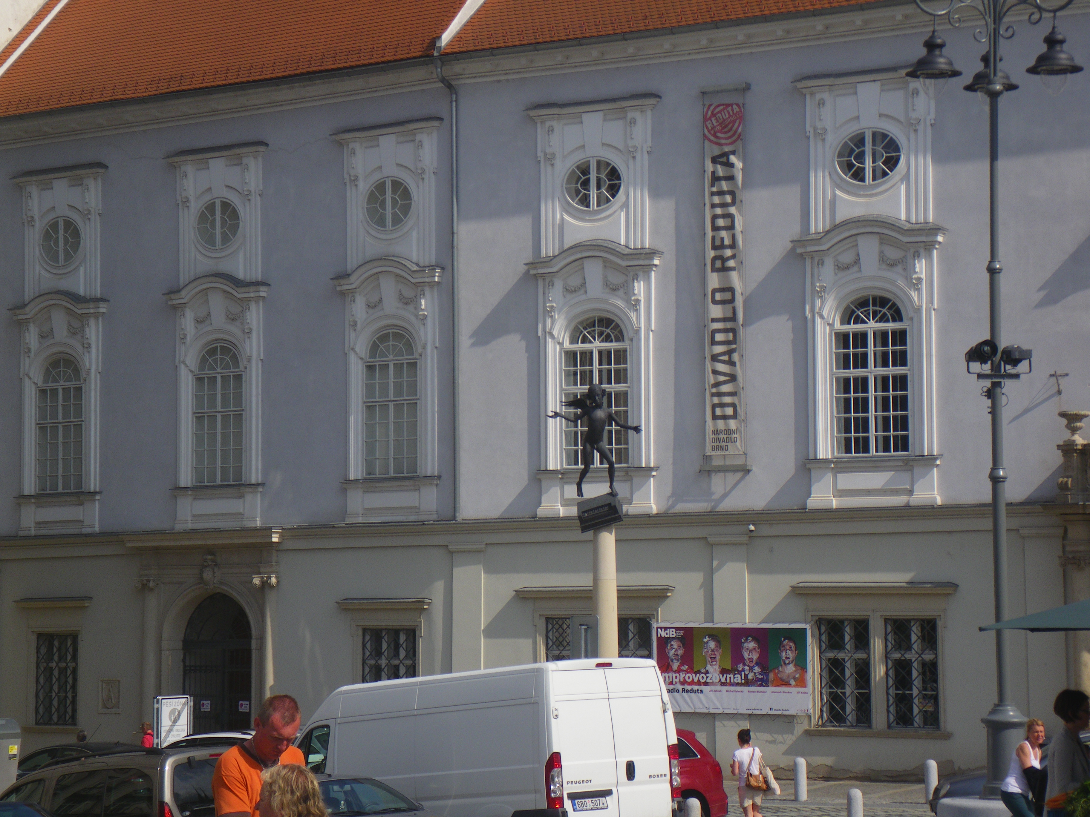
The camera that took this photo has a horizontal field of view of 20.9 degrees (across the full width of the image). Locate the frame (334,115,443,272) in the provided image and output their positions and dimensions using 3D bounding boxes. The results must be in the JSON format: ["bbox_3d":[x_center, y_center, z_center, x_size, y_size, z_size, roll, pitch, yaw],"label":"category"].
[{"bbox_3d":[-3.506,-4.741,65.581,2.865,3.068,0.400,-4,-6,36],"label":"frame"}]

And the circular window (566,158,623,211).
[{"bbox_3d":[1.033,-4.769,62.887,1.327,1.012,0.150,-3,-5,30],"label":"circular window"}]

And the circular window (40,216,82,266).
[{"bbox_3d":[-11.746,-4.053,71.837,1.253,1.096,0.150,-4,-6,36],"label":"circular window"}]

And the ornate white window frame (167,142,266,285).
[{"bbox_3d":[-7.242,-4.264,65.143,2.514,2.903,0.400,-4,-5,35],"label":"ornate white window frame"}]

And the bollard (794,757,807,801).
[{"bbox_3d":[4.490,6.515,52.000,0.227,0.778,0.227,0,-5,0],"label":"bollard"}]

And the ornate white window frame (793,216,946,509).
[{"bbox_3d":[6.472,-0.892,59.234,3.102,5.725,0.450,-3,-5,30],"label":"ornate white window frame"}]

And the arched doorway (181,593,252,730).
[{"bbox_3d":[-7.150,6.039,64.694,1.735,3.983,0.300,-4,-5,35],"label":"arched doorway"}]

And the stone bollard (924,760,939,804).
[{"bbox_3d":[6.660,6.434,51.000,0.226,0.763,0.226,0,-5,0],"label":"stone bollard"}]

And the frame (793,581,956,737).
[{"bbox_3d":[6.201,4.756,55.949,3.144,2.932,0.380,-3,-5,30],"label":"frame"}]

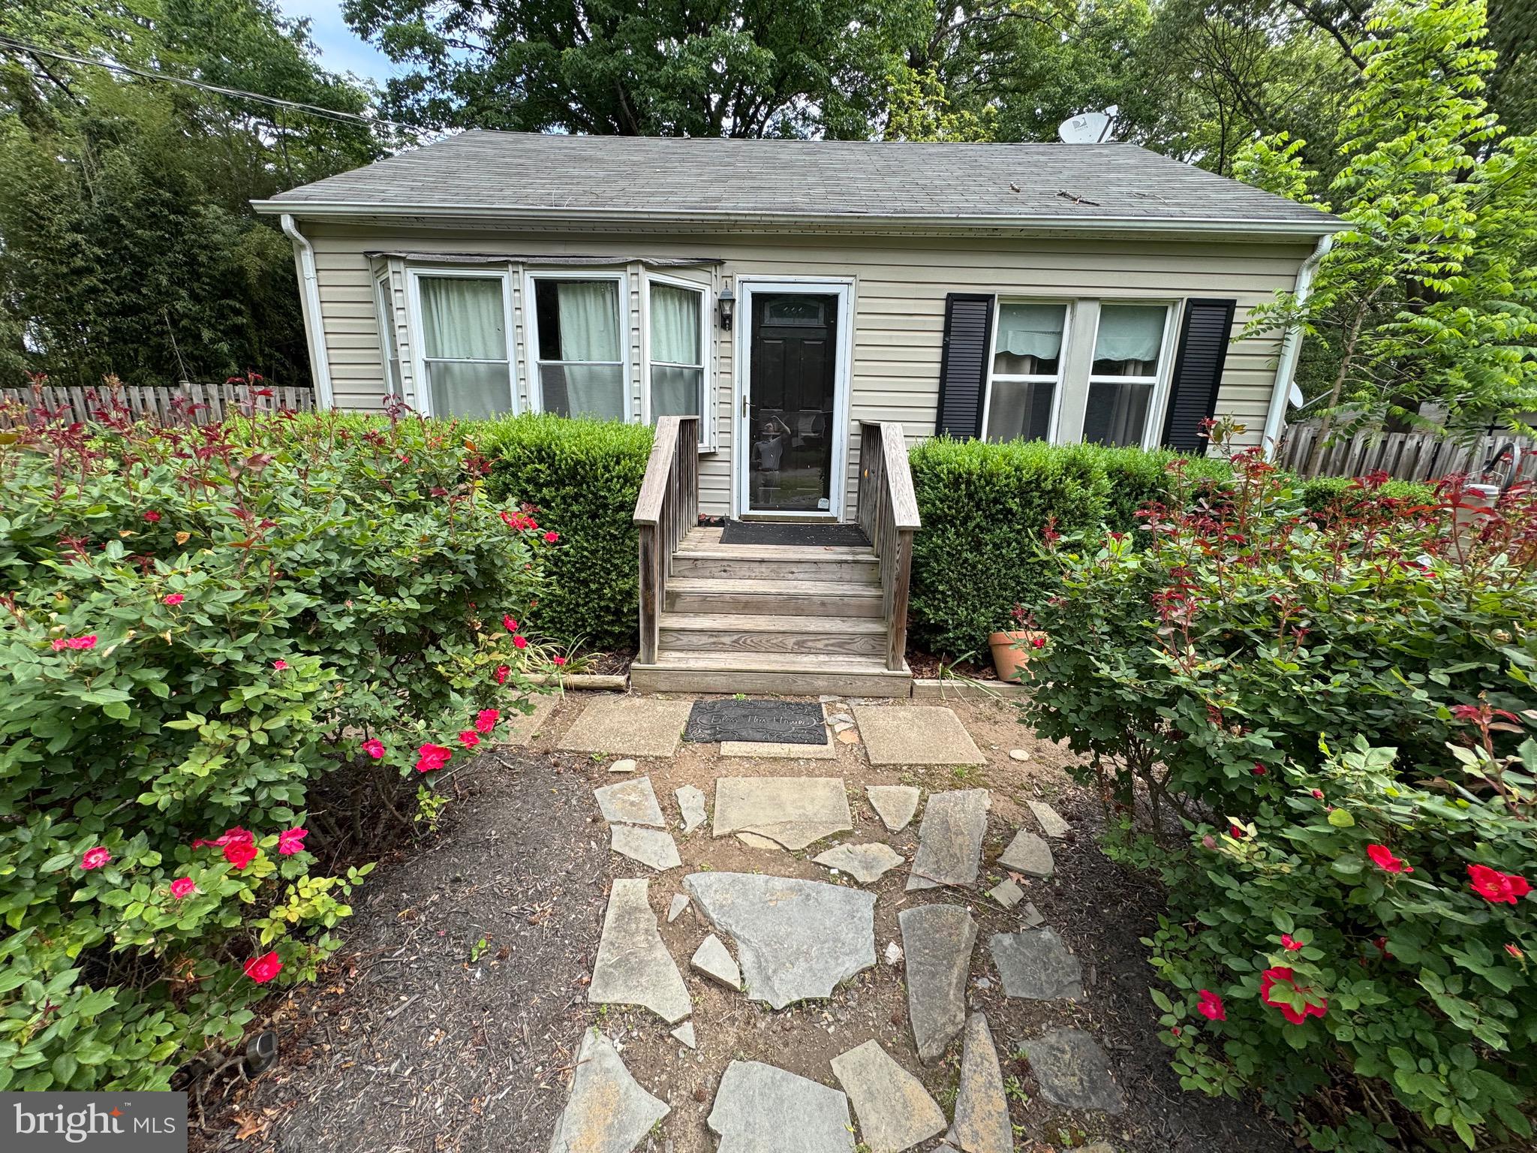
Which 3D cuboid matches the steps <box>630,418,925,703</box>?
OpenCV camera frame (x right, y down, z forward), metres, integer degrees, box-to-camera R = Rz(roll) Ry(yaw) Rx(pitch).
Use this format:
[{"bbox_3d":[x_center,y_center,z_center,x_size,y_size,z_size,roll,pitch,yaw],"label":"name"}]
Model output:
[{"bbox_3d":[0.048,-0.321,4.722,1.747,1.695,2.080,1,14,0],"label":"steps"}]

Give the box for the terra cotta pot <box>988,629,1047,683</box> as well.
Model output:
[{"bbox_3d":[1.661,0.532,4.110,0.405,0.340,0.405,0,-7,22],"label":"terra cotta pot"}]

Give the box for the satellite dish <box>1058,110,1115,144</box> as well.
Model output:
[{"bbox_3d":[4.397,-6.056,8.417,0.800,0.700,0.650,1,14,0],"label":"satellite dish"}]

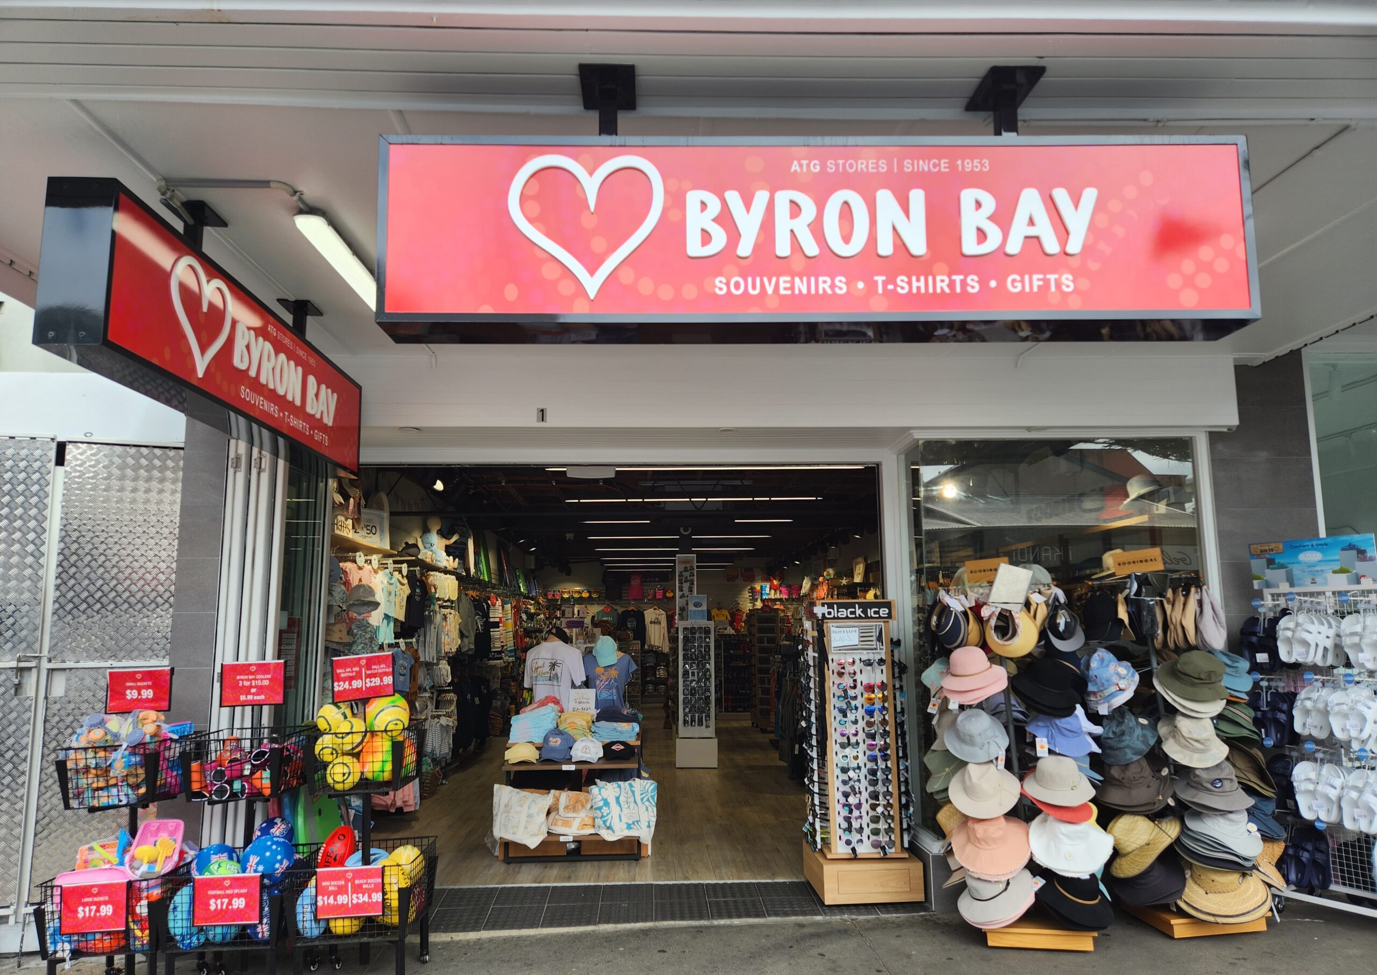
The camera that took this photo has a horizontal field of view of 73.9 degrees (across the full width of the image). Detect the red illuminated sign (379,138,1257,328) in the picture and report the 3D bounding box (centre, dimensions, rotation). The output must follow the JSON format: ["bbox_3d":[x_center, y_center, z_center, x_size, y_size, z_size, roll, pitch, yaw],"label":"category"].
[{"bbox_3d":[0.376,-0.736,2.742,2.530,0.555,0.212,0,-7,-1],"label":"red illuminated sign"}]

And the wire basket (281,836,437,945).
[{"bbox_3d":[-1.602,1.980,4.506,0.590,0.345,0.575,0,-8,-5],"label":"wire basket"}]

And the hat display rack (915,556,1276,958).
[{"bbox_3d":[2.275,1.446,5.089,1.880,1.930,0.820,0,-8,-6],"label":"hat display rack"}]

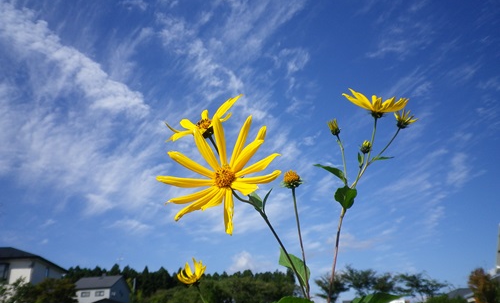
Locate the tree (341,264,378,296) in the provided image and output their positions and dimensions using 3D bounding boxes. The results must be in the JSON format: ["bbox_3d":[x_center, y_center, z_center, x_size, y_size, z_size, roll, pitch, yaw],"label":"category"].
[{"bbox_3d":[11.976,15.200,45.000,4.000,5.100,4.000,0,-21,0],"label":"tree"}]

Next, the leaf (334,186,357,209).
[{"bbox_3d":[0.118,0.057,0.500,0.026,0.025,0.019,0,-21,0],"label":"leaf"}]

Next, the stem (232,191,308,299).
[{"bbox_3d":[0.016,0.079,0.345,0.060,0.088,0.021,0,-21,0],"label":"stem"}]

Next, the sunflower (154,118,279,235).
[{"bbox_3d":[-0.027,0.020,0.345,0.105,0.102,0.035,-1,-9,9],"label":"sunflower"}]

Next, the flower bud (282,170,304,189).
[{"bbox_3d":[0.038,0.025,0.365,0.018,0.017,0.018,-1,-21,0],"label":"flower bud"}]

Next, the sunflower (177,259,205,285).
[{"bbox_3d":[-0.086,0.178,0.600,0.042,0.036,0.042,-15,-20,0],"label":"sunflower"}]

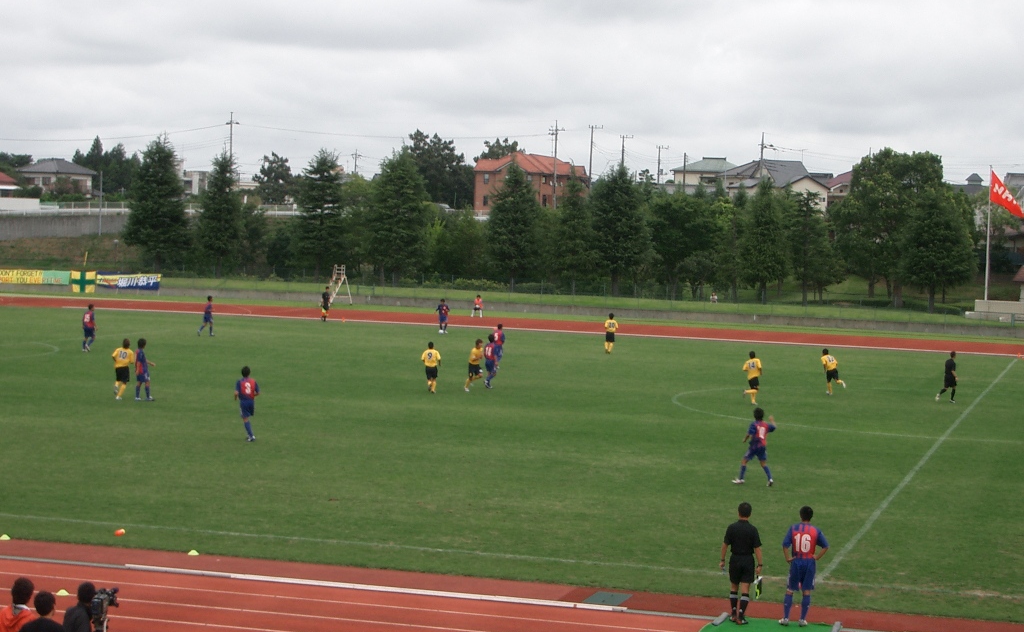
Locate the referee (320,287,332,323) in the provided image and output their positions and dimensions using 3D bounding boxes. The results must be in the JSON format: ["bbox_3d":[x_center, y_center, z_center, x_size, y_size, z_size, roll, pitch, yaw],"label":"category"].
[{"bbox_3d":[-9.399,-0.618,110.960,0.586,1.726,0.455,2,3,-6],"label":"referee"}]

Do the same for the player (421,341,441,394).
[{"bbox_3d":[-2.515,1.603,67.800,0.580,1.600,0.500,2,2,-1],"label":"player"}]

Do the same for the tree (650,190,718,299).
[{"bbox_3d":[10.560,-4.346,134.000,4.200,6.570,4.200,3,3,15],"label":"tree"}]

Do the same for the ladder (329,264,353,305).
[{"bbox_3d":[-10.273,-1.820,128.500,1.600,2.400,0.900,0,4,-45],"label":"ladder"}]

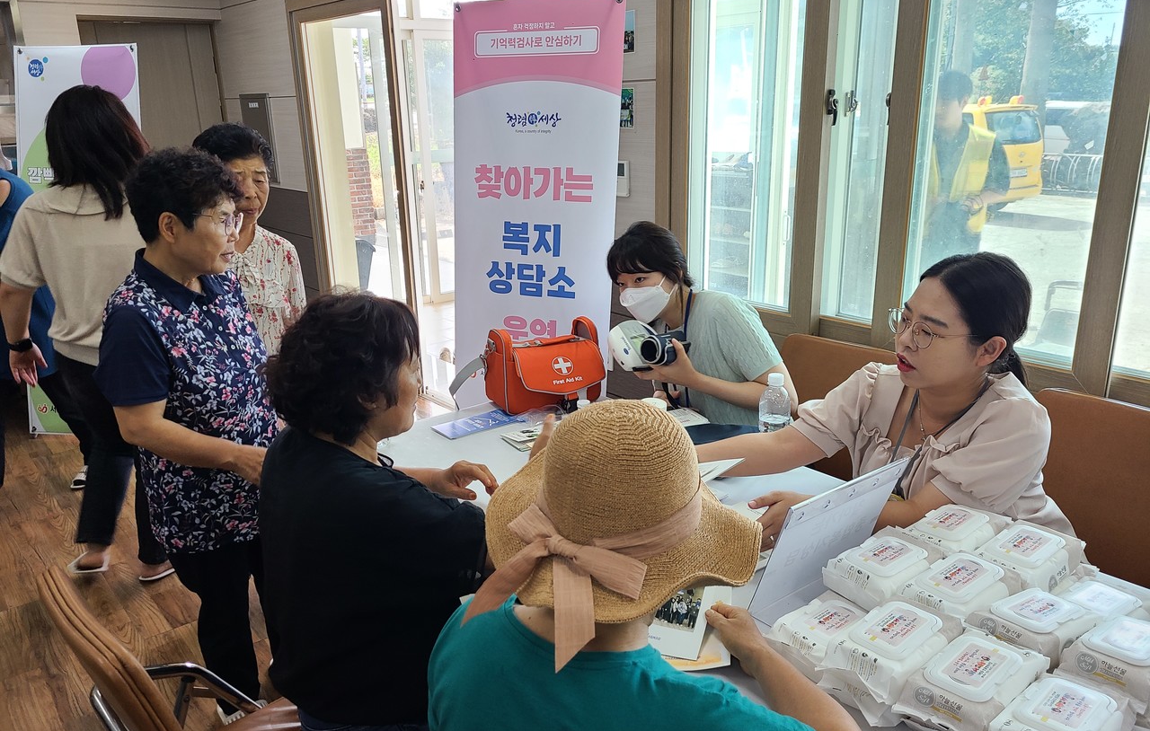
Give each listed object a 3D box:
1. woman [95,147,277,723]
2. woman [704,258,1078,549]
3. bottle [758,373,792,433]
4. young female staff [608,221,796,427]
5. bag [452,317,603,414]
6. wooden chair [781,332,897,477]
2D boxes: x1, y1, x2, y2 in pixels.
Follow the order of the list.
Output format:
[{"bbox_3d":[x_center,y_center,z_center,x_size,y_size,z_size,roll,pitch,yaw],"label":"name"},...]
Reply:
[{"bbox_3d":[-0.857,0.222,2.030,0.400,1.455,0.480,3,19,14],"label":"woman"},{"bbox_3d":[0.651,0.360,1.790,0.620,1.240,0.620,13,23,38],"label":"woman"},{"bbox_3d":[0.429,0.113,1.862,0.066,0.210,0.066,-2,18,1],"label":"bottle"},{"bbox_3d":[0.371,0.198,2.348,0.520,1.200,0.560,9,21,31],"label":"young female staff"},{"bbox_3d":[-0.107,-0.023,2.270,0.310,0.250,0.170,-8,19,-18],"label":"bag"},{"bbox_3d":[0.567,0.443,2.091,0.580,0.890,0.540,-18,24,-41],"label":"wooden chair"}]

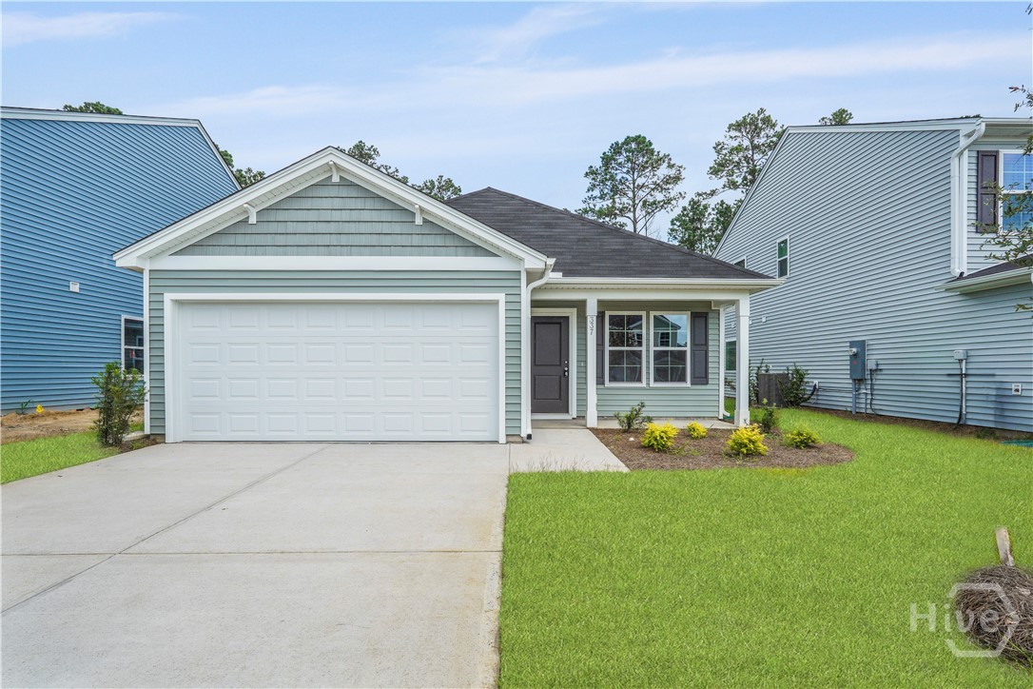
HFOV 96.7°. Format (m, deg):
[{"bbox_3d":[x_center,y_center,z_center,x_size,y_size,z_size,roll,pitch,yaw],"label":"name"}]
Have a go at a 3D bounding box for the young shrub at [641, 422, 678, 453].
[{"bbox_3d":[2.040,1.297,6.500,0.530,0.390,0.510,0,-1,0],"label":"young shrub"}]

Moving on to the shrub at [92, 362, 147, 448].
[{"bbox_3d":[-5.820,0.870,6.720,0.690,1.220,0.650,0,-1,0],"label":"shrub"}]

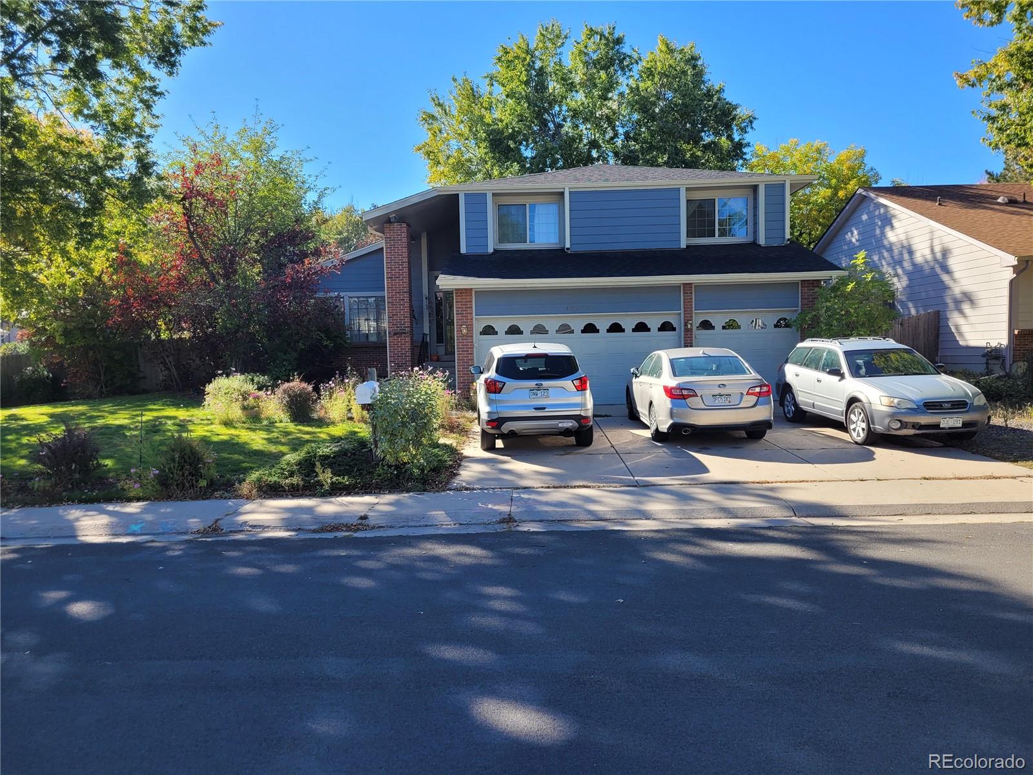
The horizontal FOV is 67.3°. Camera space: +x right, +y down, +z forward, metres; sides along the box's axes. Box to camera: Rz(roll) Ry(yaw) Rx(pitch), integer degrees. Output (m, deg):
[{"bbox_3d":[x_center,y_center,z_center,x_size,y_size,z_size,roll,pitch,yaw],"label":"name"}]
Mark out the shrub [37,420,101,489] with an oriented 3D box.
[{"bbox_3d":[-5.998,0.892,10.400,0.860,0.840,0.840,-1,4,0],"label":"shrub"}]

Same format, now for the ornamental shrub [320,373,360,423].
[{"bbox_3d":[-3.620,0.225,16.000,0.860,1.030,0.850,-1,4,0],"label":"ornamental shrub"}]

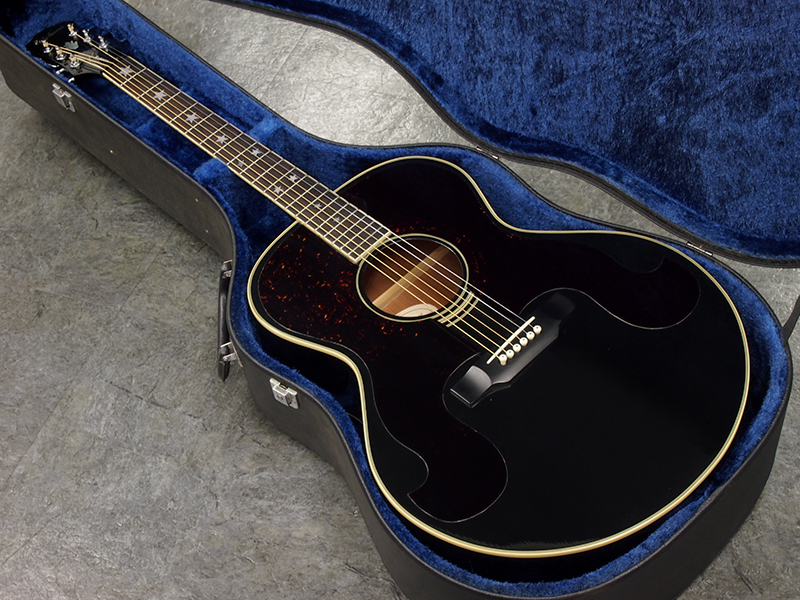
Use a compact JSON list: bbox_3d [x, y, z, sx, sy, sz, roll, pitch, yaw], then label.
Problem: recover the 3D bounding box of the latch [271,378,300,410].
[{"bbox_3d":[-0.118,0.097,1.355,0.033,0.027,0.009,28,61,25],"label":"latch"}]

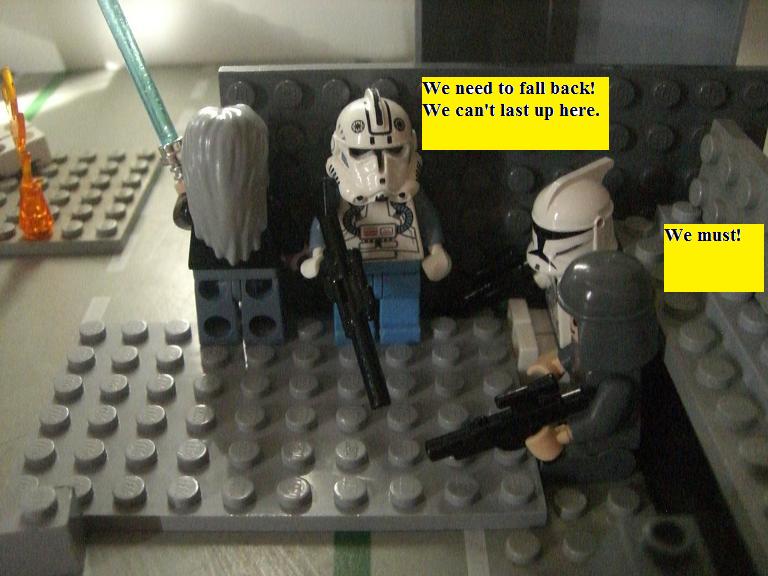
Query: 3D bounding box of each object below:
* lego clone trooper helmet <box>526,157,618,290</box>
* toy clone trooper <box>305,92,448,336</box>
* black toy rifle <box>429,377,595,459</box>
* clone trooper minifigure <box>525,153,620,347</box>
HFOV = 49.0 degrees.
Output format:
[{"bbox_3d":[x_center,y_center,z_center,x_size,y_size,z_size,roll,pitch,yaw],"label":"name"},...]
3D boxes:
[{"bbox_3d":[0.030,-0.011,0.136,0.015,0.019,0.013,-12,35,-19],"label":"lego clone trooper helmet"},{"bbox_3d":[-0.001,-0.010,0.144,0.026,0.045,0.017,-2,33,-3],"label":"toy clone trooper"},{"bbox_3d":[0.018,0.019,0.116,0.025,0.009,0.004,-22,34,4],"label":"black toy rifle"},{"bbox_3d":[0.030,-0.003,0.141,0.017,0.038,0.020,-3,33,-6],"label":"clone trooper minifigure"}]

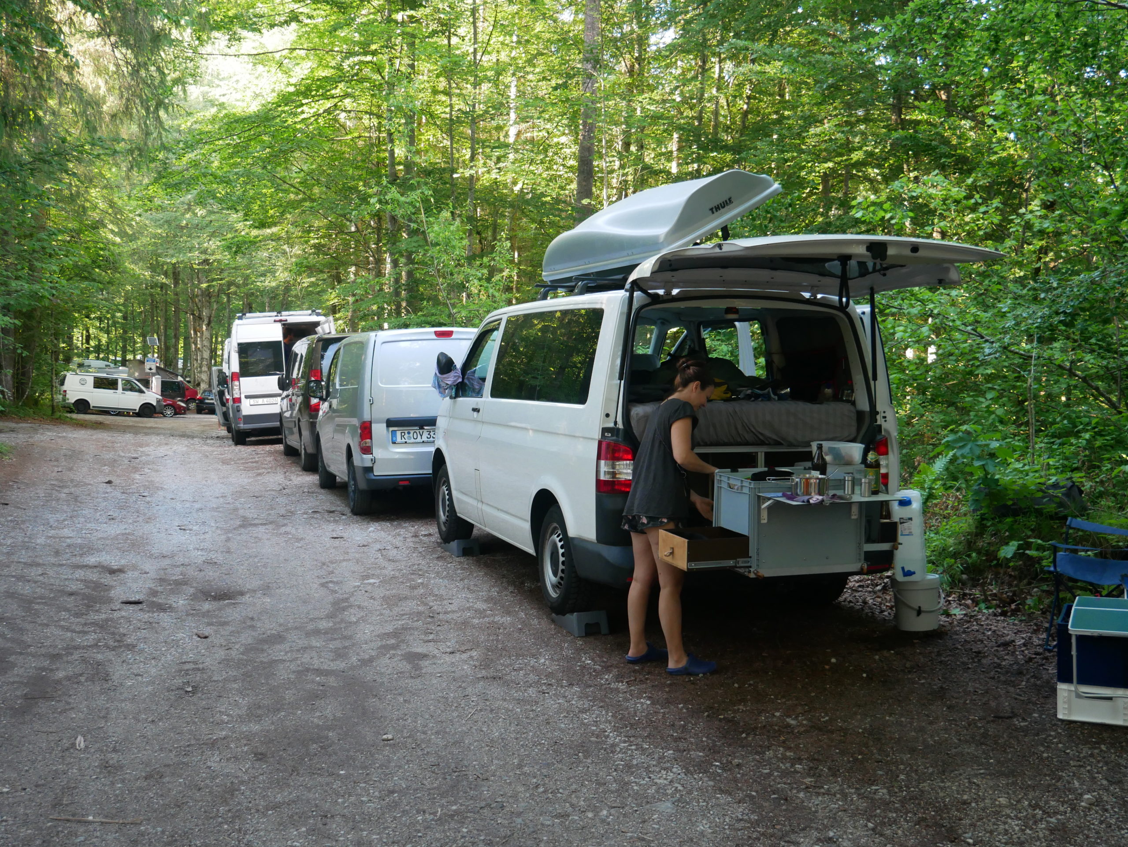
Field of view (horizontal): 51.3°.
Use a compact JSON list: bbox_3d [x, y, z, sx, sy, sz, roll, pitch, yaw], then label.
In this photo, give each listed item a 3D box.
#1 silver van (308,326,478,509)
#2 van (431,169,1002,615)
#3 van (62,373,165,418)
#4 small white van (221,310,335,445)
[{"bbox_3d":[-1.799,-0.095,13.423,1.740,1.860,4.420,-2,3,-18],"label":"silver van"},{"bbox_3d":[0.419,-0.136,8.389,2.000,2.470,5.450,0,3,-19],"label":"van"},{"bbox_3d":[-22.556,-1.359,58.387,4.890,1.980,1.920,3,1,-29],"label":"van"},{"bbox_3d":[-6.132,-0.971,25.078,2.100,2.600,5.850,-4,3,-17],"label":"small white van"}]

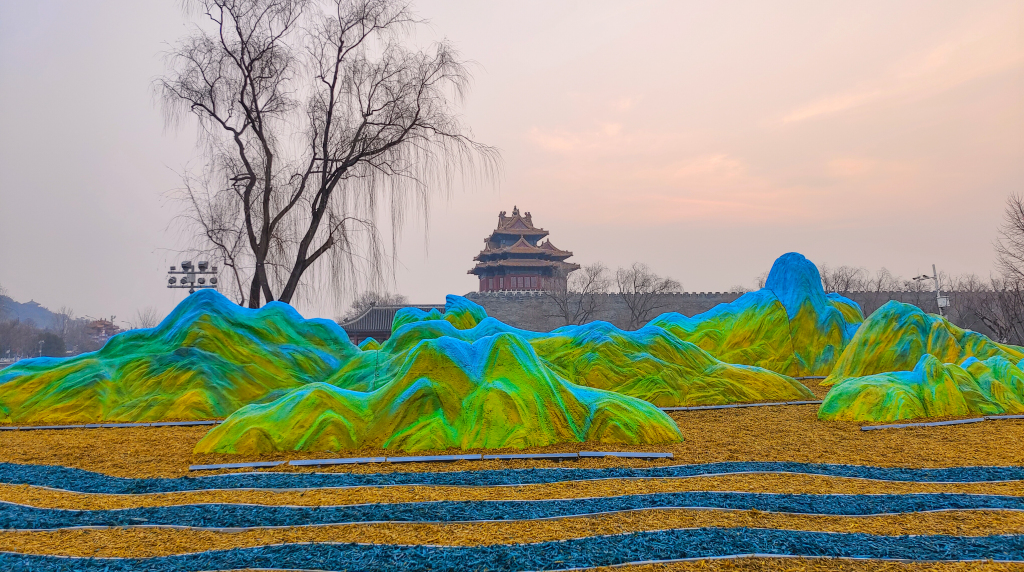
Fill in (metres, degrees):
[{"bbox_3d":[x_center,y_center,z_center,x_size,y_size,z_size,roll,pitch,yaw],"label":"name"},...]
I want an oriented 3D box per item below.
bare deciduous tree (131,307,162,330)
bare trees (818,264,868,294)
[{"bbox_3d":[-72.392,9.252,134.788,8.000,10.400,7.500,-1,-5,0],"label":"bare deciduous tree"},{"bbox_3d":[56.030,3.220,115.000,9.000,13.790,8.500,-1,-5,0],"label":"bare trees"}]

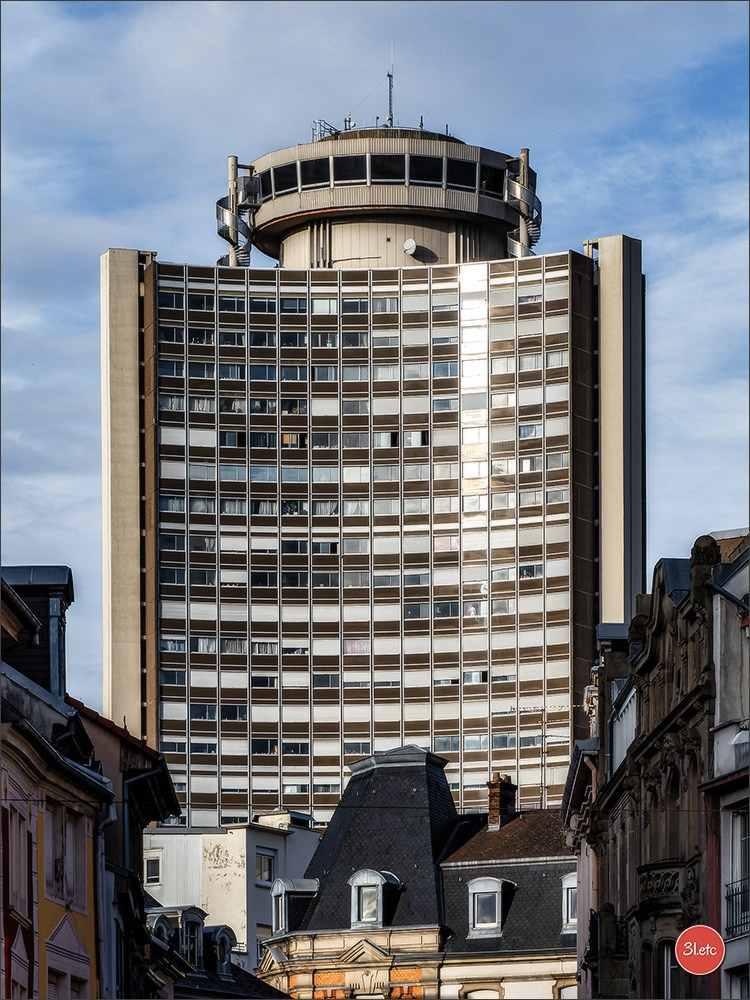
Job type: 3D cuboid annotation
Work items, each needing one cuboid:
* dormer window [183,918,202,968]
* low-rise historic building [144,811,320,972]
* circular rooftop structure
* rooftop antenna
[{"bbox_3d":[-7.150,17.300,178.000,0.450,1.950,1.100,-4,-8,31],"label":"dormer window"},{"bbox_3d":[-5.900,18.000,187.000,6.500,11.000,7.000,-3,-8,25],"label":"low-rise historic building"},{"bbox_3d":[0.400,-24.000,390.000,27.000,13.000,26.000,0,-7,0],"label":"circular rooftop structure"},{"bbox_3d":[1.320,-35.300,390.000,0.600,7.400,0.600,0,-7,0],"label":"rooftop antenna"}]

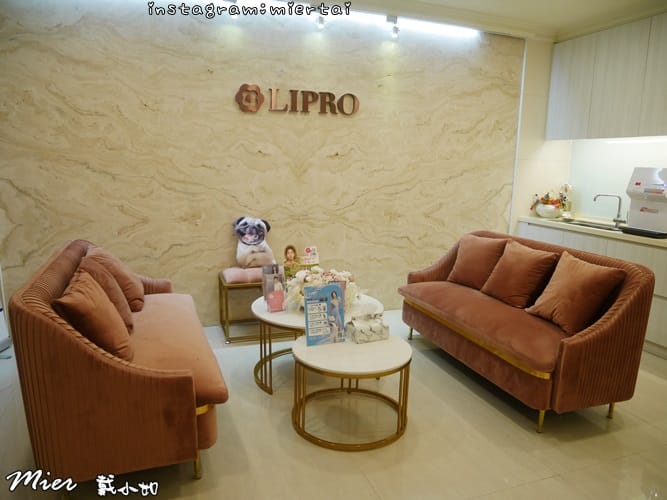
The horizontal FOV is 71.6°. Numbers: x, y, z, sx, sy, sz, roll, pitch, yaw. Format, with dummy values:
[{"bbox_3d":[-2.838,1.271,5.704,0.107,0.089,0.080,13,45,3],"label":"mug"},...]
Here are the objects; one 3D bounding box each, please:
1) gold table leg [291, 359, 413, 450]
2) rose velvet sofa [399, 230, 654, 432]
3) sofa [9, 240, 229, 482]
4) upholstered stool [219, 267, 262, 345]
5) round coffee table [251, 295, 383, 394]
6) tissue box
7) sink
[{"bbox_3d":[0.092,0.702,2.396,0.602,0.363,0.602,1,10,0],"label":"gold table leg"},{"bbox_3d":[1.073,0.388,3.021,0.725,0.814,1.539,-2,11,-20],"label":"rose velvet sofa"},{"bbox_3d":[-1.029,0.436,2.445,0.725,0.814,1.549,-2,11,-21],"label":"sofa"},{"bbox_3d":[-0.598,0.407,3.615,0.536,0.487,0.377,-2,11,-20],"label":"upholstered stool"},{"bbox_3d":[-0.097,0.566,2.929,0.822,0.437,0.822,1,10,0],"label":"round coffee table"},{"bbox_3d":[0.189,0.420,2.509,0.189,0.119,0.124,-3,11,-21],"label":"tissue box"},{"bbox_3d":[2.382,-0.130,4.109,0.377,0.159,0.606,-2,11,-20],"label":"sink"}]

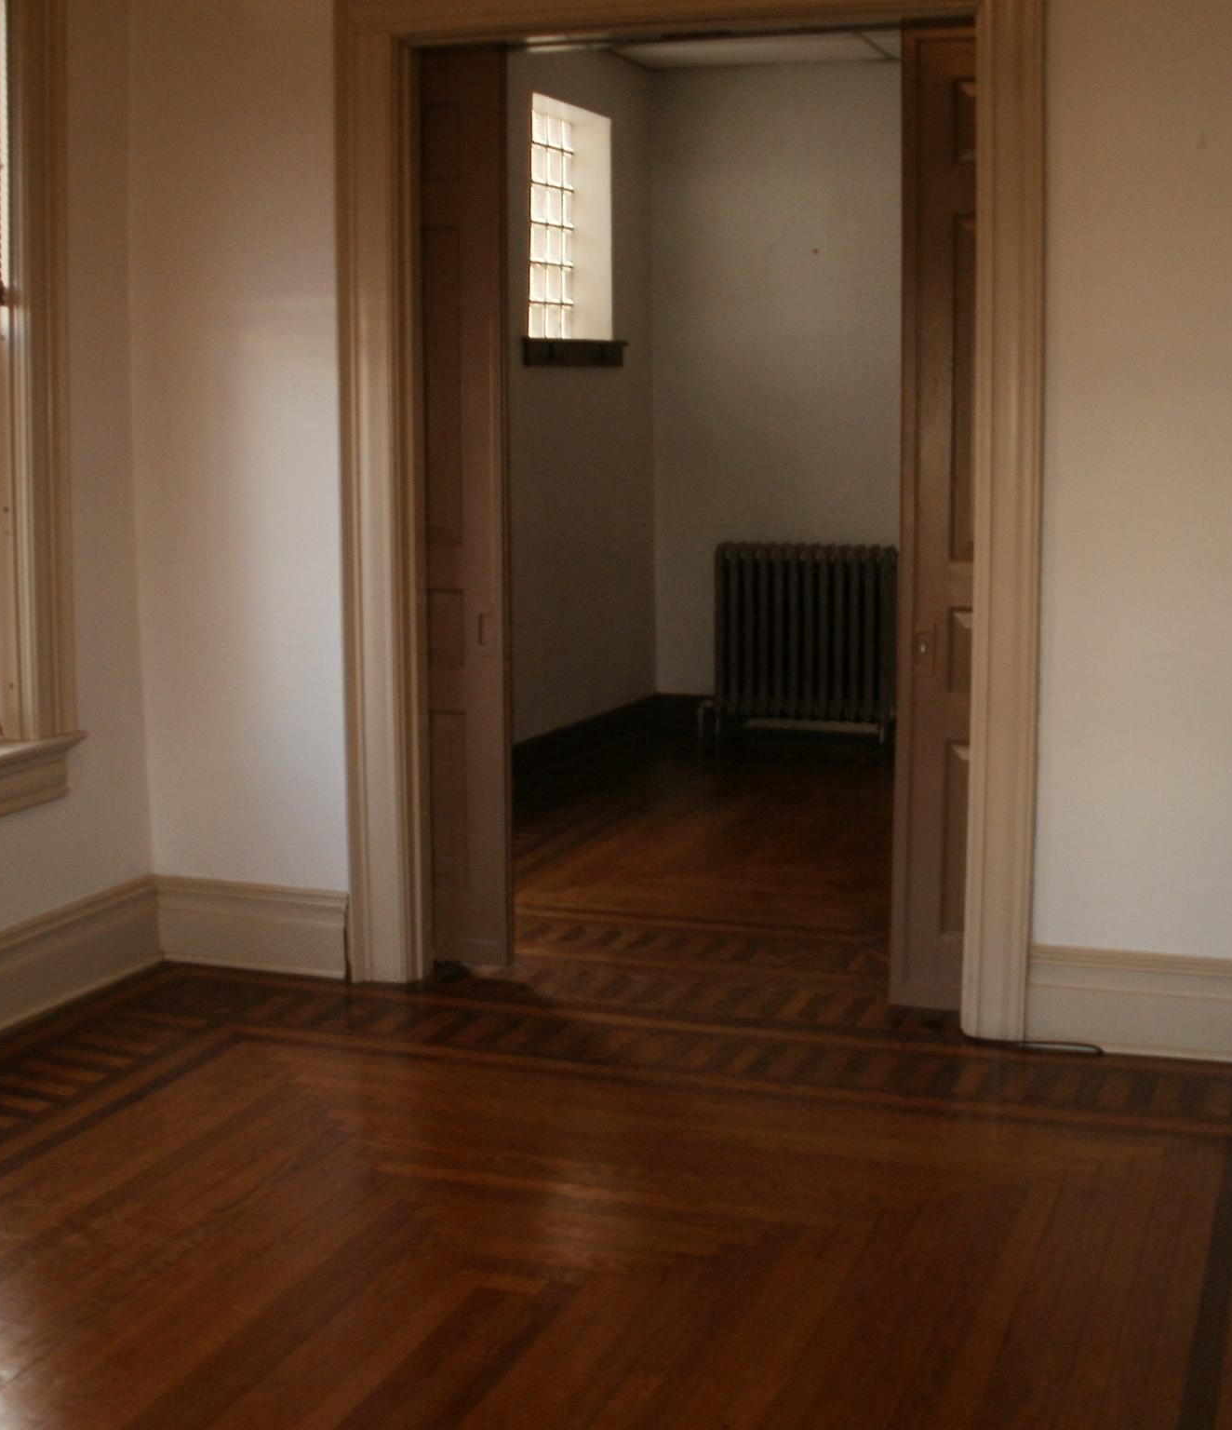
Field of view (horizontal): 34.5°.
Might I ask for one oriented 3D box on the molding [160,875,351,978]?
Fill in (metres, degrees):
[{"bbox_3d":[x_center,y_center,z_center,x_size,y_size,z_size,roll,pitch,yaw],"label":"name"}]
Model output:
[{"bbox_3d":[-0.904,0.528,4.941,0.528,0.220,0.030,2,8,19],"label":"molding"}]

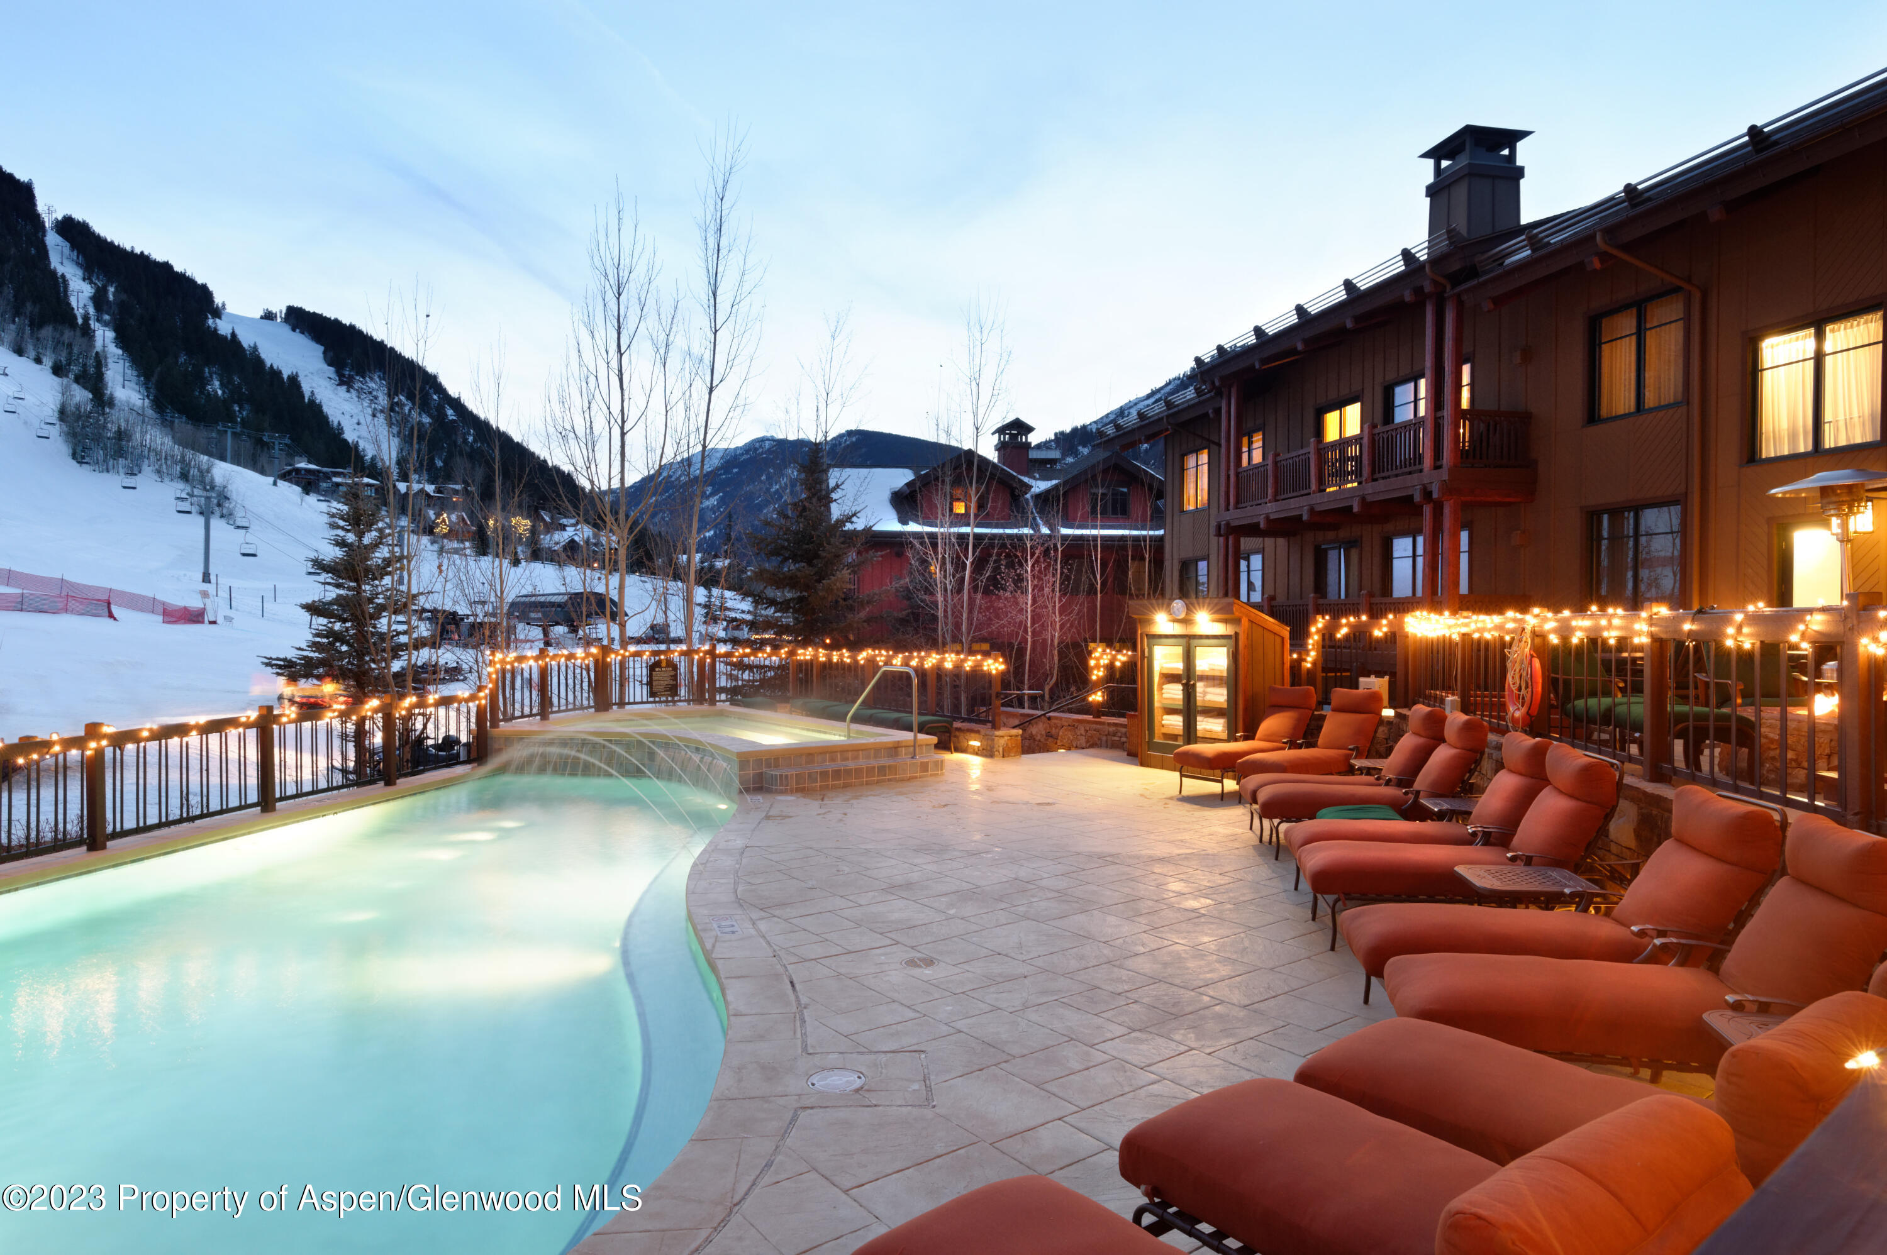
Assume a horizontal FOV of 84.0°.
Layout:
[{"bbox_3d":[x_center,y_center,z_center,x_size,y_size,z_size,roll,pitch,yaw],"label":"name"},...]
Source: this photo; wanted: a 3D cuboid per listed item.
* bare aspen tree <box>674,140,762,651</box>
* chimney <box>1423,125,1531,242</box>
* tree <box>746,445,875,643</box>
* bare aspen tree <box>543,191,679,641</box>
[{"bbox_3d":[-4.550,-3.990,21.200,1.850,12.180,1.850,0,0,0],"label":"bare aspen tree"},{"bbox_3d":[11.640,-9.200,22.900,1.600,2.600,1.500,0,0,-14],"label":"chimney"},{"bbox_3d":[-2.649,-0.843,20.800,2.800,5.687,2.800,0,0,0],"label":"tree"},{"bbox_3d":[-6.413,-3.219,20.300,2.600,10.638,2.600,0,0,0],"label":"bare aspen tree"}]

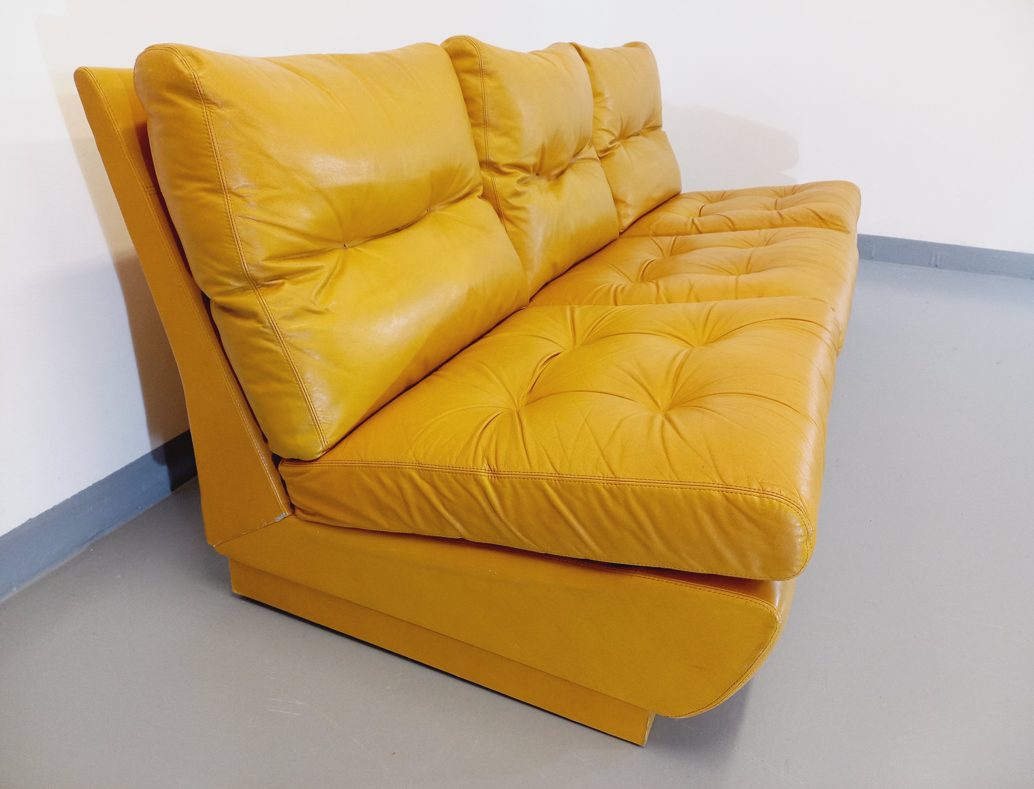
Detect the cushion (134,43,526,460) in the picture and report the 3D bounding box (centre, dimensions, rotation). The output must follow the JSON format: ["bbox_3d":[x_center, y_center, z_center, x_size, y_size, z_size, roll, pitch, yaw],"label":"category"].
[{"bbox_3d":[-0.212,-0.262,1.152,0.134,0.503,0.608,-2,22,28],"label":"cushion"}]

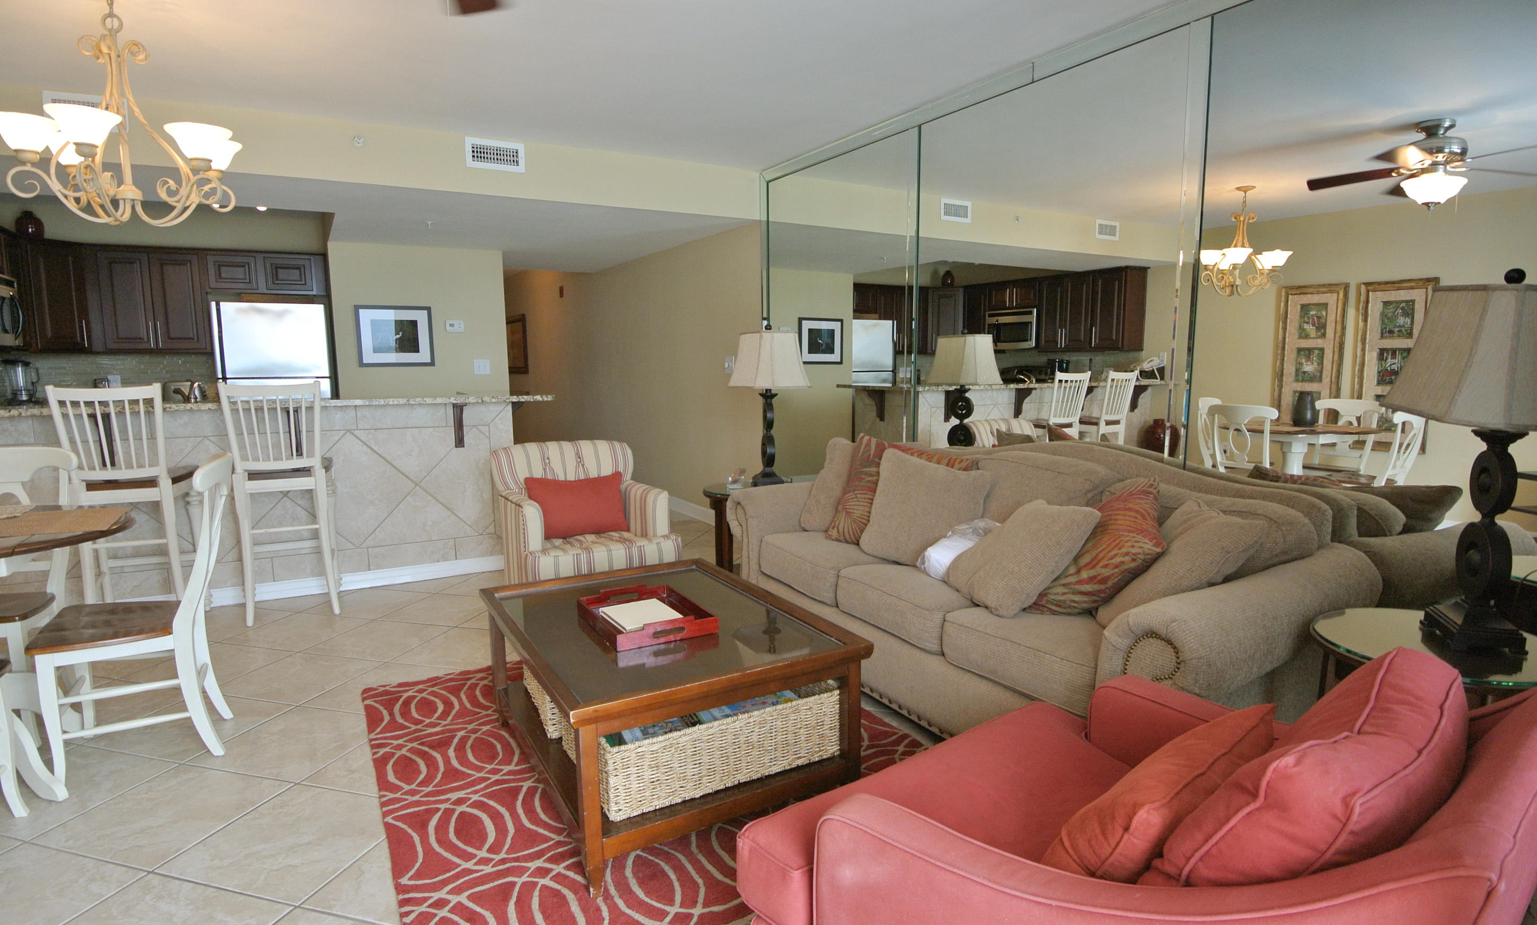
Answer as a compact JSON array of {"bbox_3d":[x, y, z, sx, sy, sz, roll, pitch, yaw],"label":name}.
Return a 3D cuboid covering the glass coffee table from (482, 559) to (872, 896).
[{"bbox_3d":[-0.375,0.728,2.521,0.855,0.460,1.180,-4,8,-31],"label":"glass coffee table"}]

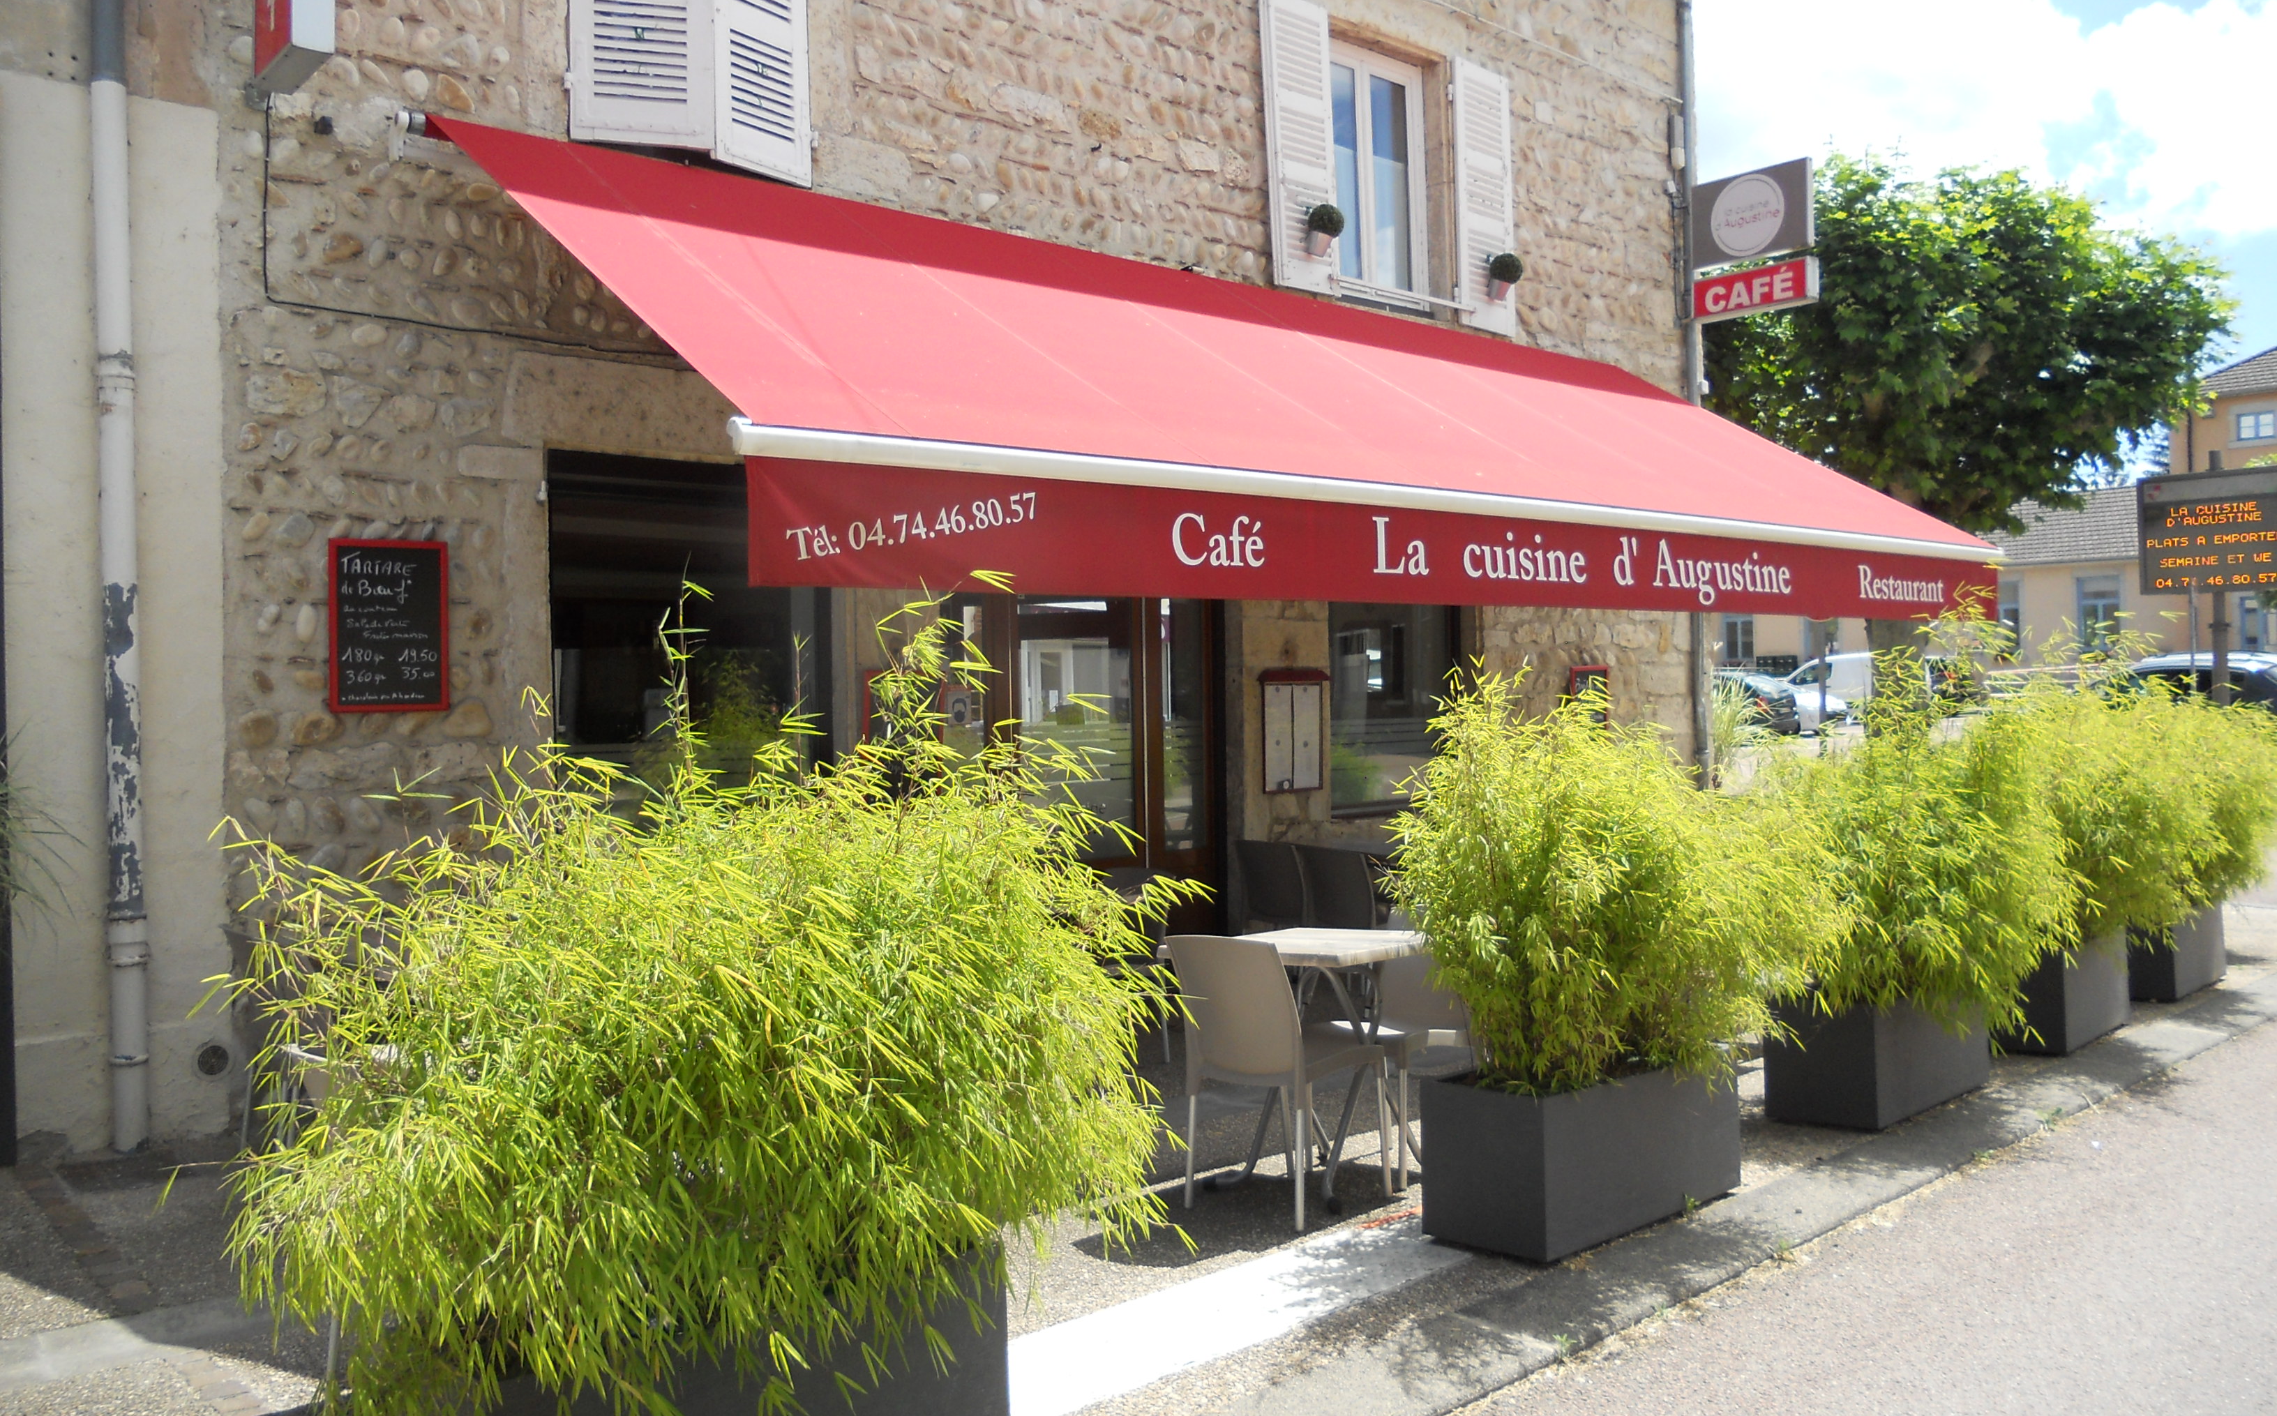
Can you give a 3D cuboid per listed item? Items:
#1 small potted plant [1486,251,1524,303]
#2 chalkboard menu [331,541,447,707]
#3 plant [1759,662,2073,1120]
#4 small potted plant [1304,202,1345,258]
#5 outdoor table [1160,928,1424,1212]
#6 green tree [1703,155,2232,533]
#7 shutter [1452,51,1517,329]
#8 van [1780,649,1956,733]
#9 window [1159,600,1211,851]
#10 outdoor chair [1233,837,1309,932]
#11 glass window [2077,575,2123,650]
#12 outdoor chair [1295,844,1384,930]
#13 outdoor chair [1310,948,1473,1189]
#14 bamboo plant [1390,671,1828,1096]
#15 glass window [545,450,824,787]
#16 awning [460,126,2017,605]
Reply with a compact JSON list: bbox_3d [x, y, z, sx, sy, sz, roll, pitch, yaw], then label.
[{"bbox_3d":[2.430,-2.848,11.750,0.220,0.320,0.220,-1,0,0],"label":"small potted plant"},{"bbox_3d":[-2.901,-0.317,6.914,0.465,0.660,0.030,-1,0,-43],"label":"chalkboard menu"},{"bbox_3d":[2.759,0.625,6.527,1.400,1.620,0.950,-1,0,-43],"label":"plant"},{"bbox_3d":[1.101,-2.852,10.565,0.220,0.320,0.220,-1,0,0],"label":"small potted plant"},{"bbox_3d":[0.536,1.124,5.631,0.630,0.740,0.630,-1,0,36],"label":"outdoor table"},{"bbox_3d":[6.947,-1.649,15.200,4.600,5.900,4.600,-1,0,-43],"label":"green tree"},{"bbox_3d":[2.329,-3.424,11.860,0.590,1.740,0.060,-1,0,-42],"label":"shutter"},{"bbox_3d":[17.311,-0.358,42.000,4.200,1.840,1.800,-1,0,25],"label":"van"},{"bbox_3d":[0.259,0.006,10.286,0.400,1.620,0.060,-1,0,-42],"label":"window"},{"bbox_3d":[0.834,1.054,8.498,0.560,0.840,0.490,-1,0,-33],"label":"outdoor chair"},{"bbox_3d":[24.361,-2.389,45.000,1.200,2.000,0.150,-1,0,37],"label":"glass window"},{"bbox_3d":[1.093,1.048,8.014,0.560,0.840,0.490,-1,0,-33],"label":"outdoor chair"},{"bbox_3d":[0.841,1.072,5.783,0.460,0.830,0.520,-1,0,43],"label":"outdoor chair"},{"bbox_3d":[1.386,0.472,5.291,1.300,1.180,0.720,-1,0,-42],"label":"bamboo plant"},{"bbox_3d":[-1.999,-0.210,7.958,1.380,1.760,0.120,-1,0,-43],"label":"glass window"},{"bbox_3d":[1.167,-1.448,8.951,8.500,2.060,2.780,-1,0,-42],"label":"awning"}]

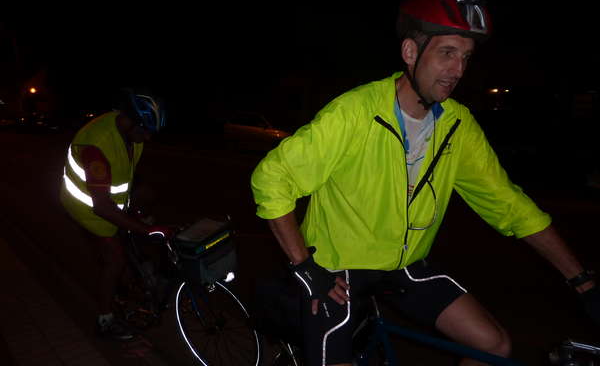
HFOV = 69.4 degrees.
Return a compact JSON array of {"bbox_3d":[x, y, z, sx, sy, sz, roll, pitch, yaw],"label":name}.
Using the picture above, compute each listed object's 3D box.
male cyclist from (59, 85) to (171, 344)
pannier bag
[{"bbox_3d":[-1.220,0.255,2.880,0.800,1.720,0.580,6,11,34],"label":"male cyclist"},{"bbox_3d":[-0.525,0.383,2.420,0.200,0.250,0.270,7,12,37],"label":"pannier bag"}]

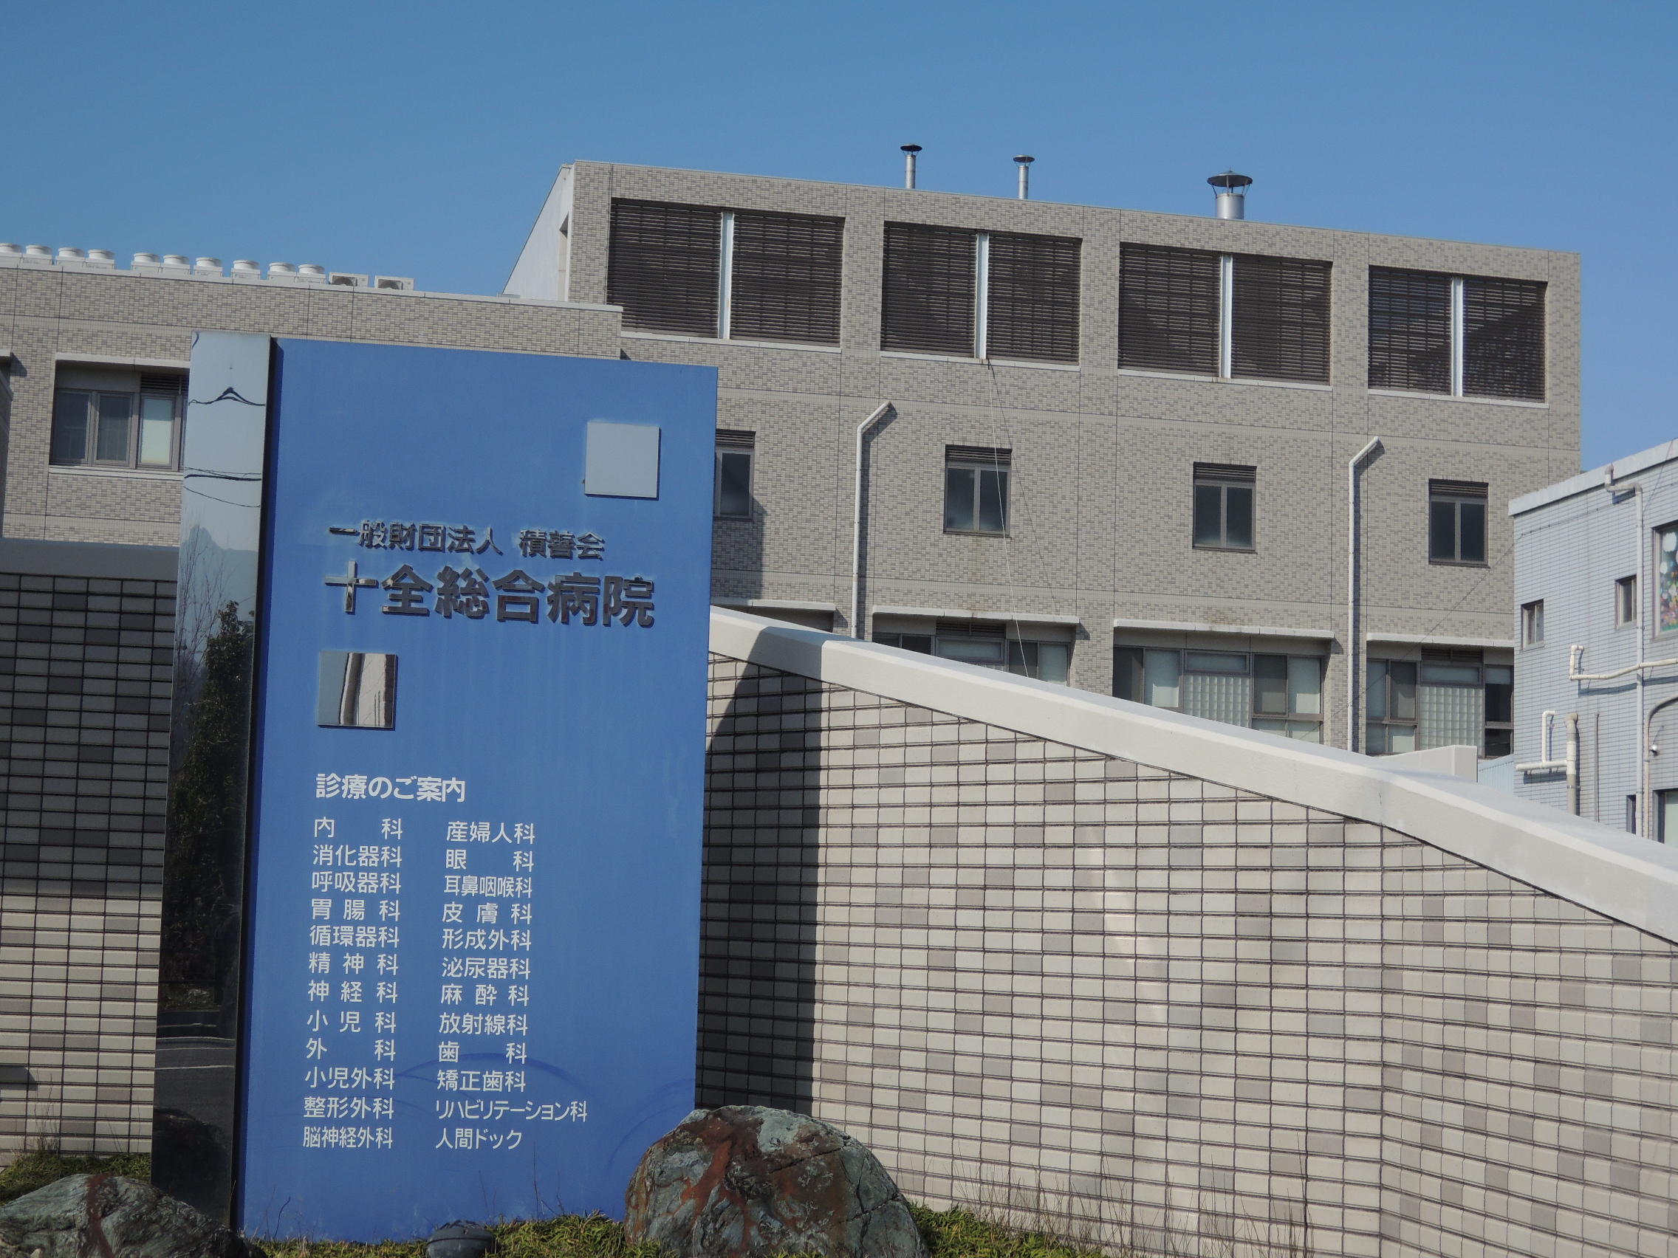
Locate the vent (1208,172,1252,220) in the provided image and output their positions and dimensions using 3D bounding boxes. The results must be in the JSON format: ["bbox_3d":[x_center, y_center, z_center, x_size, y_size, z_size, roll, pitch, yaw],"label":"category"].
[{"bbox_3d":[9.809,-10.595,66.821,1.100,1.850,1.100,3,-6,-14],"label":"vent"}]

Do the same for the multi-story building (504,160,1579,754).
[{"bbox_3d":[3.827,-0.353,68.995,24.960,17.580,16.000,3,-6,-14],"label":"multi-story building"}]

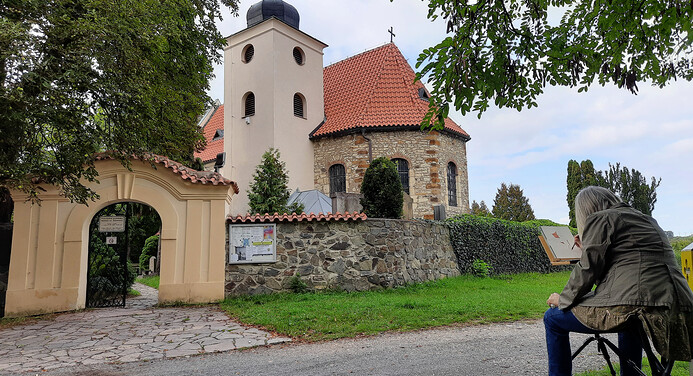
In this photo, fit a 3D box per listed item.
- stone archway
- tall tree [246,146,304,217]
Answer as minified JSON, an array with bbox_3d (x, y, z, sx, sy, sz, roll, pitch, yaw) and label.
[{"bbox_3d":[-4.913,0.876,11.145,4.764,3.501,0.850,0,-10,-10],"label":"stone archway"},{"bbox_3d":[-2.122,0.345,14.048,1.450,2.992,1.400,-2,-10,0],"label":"tall tree"}]

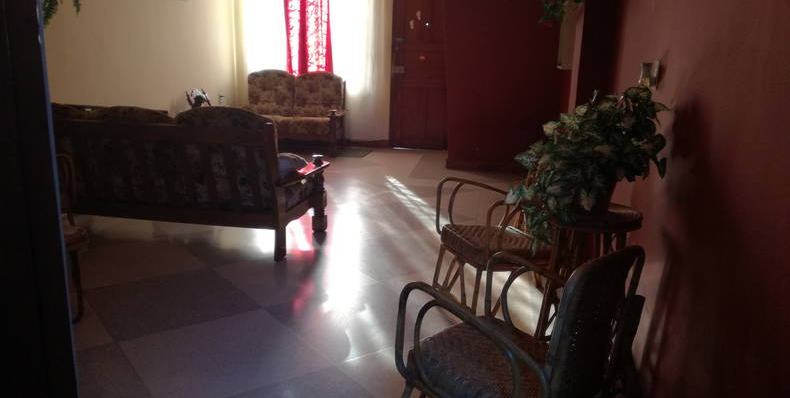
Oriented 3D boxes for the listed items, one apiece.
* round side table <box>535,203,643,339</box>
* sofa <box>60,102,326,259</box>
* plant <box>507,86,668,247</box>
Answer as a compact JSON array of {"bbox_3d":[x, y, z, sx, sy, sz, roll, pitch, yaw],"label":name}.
[{"bbox_3d":[0.867,0.321,2.712,0.452,0.497,0.452,4,13,11],"label":"round side table"},{"bbox_3d":[-1.476,-0.187,3.846,1.944,0.847,0.814,4,13,11],"label":"sofa"},{"bbox_3d":[0.806,-0.141,2.592,0.542,0.633,0.520,4,13,11],"label":"plant"}]

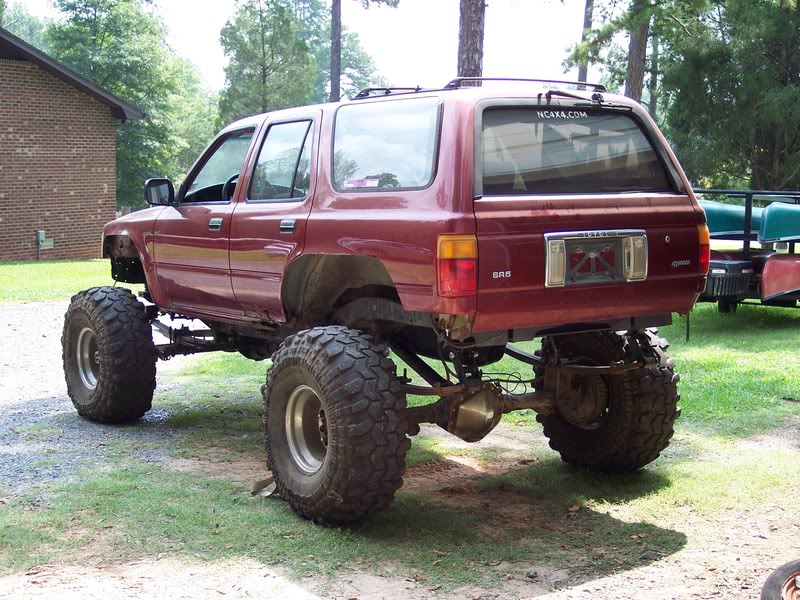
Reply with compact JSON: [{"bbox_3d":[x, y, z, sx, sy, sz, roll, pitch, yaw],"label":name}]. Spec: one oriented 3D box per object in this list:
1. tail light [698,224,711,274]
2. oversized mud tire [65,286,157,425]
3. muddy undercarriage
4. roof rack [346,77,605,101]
[{"bbox_3d":[1.488,-0.241,5.947,0.172,0.256,0.110,-4,7,-34],"label":"tail light"},{"bbox_3d":[-2.015,0.385,8.313,0.329,0.932,0.932,-5,7,-36],"label":"oversized mud tire"},{"bbox_3d":[-0.431,0.433,7.546,2.082,0.950,3.974,-4,7,-34],"label":"muddy undercarriage"},{"bbox_3d":[0.416,-1.058,6.110,1.030,0.085,0.920,-4,7,-34],"label":"roof rack"}]

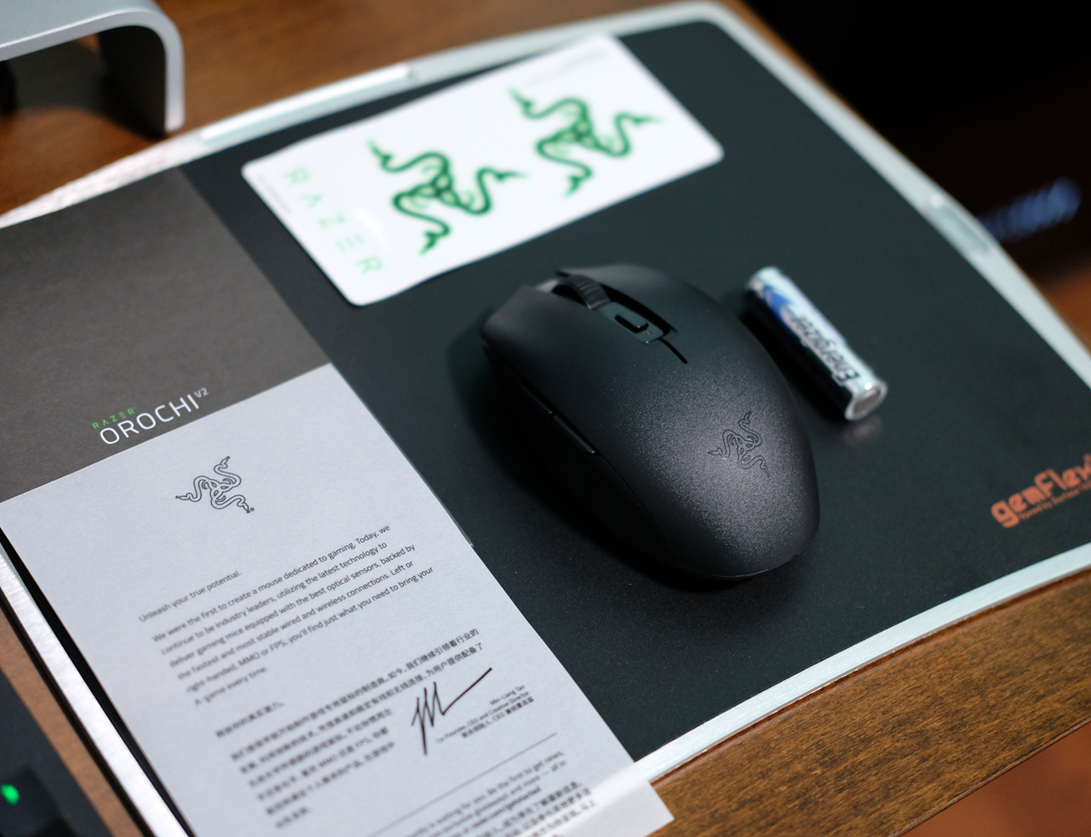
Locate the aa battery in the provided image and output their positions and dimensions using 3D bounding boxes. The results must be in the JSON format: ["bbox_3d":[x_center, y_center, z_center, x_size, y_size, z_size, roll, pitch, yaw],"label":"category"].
[{"bbox_3d":[0.077,-0.022,0.533,0.015,0.015,0.050,-21,58,-25],"label":"aa battery"}]

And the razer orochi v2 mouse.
[{"bbox_3d":[0.033,-0.006,0.496,0.060,0.038,0.108,-26,61,-28],"label":"razer orochi v2 mouse"}]

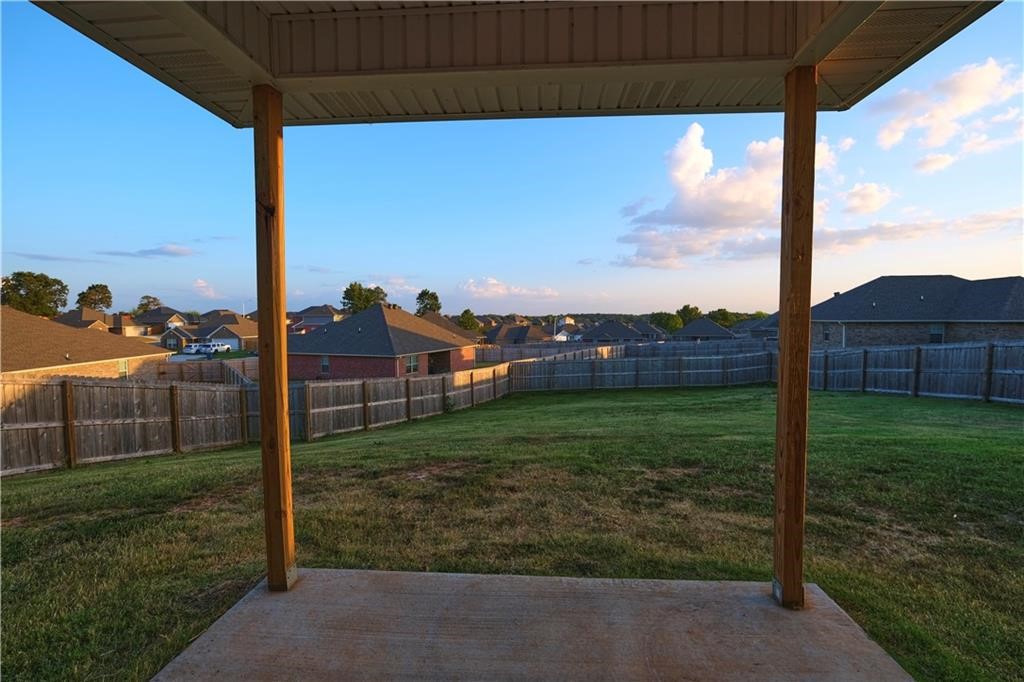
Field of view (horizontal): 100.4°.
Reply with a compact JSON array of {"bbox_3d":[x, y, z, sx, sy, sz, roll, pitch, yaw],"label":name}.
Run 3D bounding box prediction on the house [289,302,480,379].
[{"bbox_3d":[-13.100,-0.209,44.034,14.200,7.000,15.800,1,3,21],"label":"house"}]

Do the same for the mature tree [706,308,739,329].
[{"bbox_3d":[70.084,-5.066,141.915,10.500,11.490,10.500,0,3,0],"label":"mature tree"}]

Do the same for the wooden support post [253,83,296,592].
[{"bbox_3d":[-1.187,0.017,2.123,0.090,2.460,0.090,0,3,7],"label":"wooden support post"}]

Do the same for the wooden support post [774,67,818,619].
[{"bbox_3d":[1.308,0.015,1.981,0.090,2.460,0.090,0,3,3],"label":"wooden support post"}]

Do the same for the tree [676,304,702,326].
[{"bbox_3d":[57.433,-5.472,137.893,8.600,12.660,8.600,0,3,0],"label":"tree"}]

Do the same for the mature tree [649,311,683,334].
[{"bbox_3d":[44.749,-4.384,123.938,9.800,8.800,9.600,1,3,19],"label":"mature tree"}]

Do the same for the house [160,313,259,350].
[{"bbox_3d":[-57.008,-2.097,85.987,15.000,7.300,15.000,0,3,0],"label":"house"}]

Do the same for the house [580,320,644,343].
[{"bbox_3d":[23.200,-1.497,101.033,14.500,6.700,13.500,0,3,0],"label":"house"}]

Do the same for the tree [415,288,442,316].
[{"bbox_3d":[-23.885,-7.467,121.788,8.300,15.080,8.300,0,3,0],"label":"tree"}]

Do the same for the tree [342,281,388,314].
[{"bbox_3d":[-40.532,-8.238,117.750,12.300,16.980,12.300,0,3,0],"label":"tree"}]

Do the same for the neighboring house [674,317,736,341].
[{"bbox_3d":[35.356,-1.335,80.031,10.800,5.500,12.500,1,3,19],"label":"neighboring house"}]

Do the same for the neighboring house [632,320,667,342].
[{"bbox_3d":[32.333,-2.200,105.018,12.000,6.000,13.000,1,3,19],"label":"neighboring house"}]

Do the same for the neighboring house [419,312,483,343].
[{"bbox_3d":[-12.603,-0.846,62.527,13.500,6.800,15.000,1,3,19],"label":"neighboring house"}]

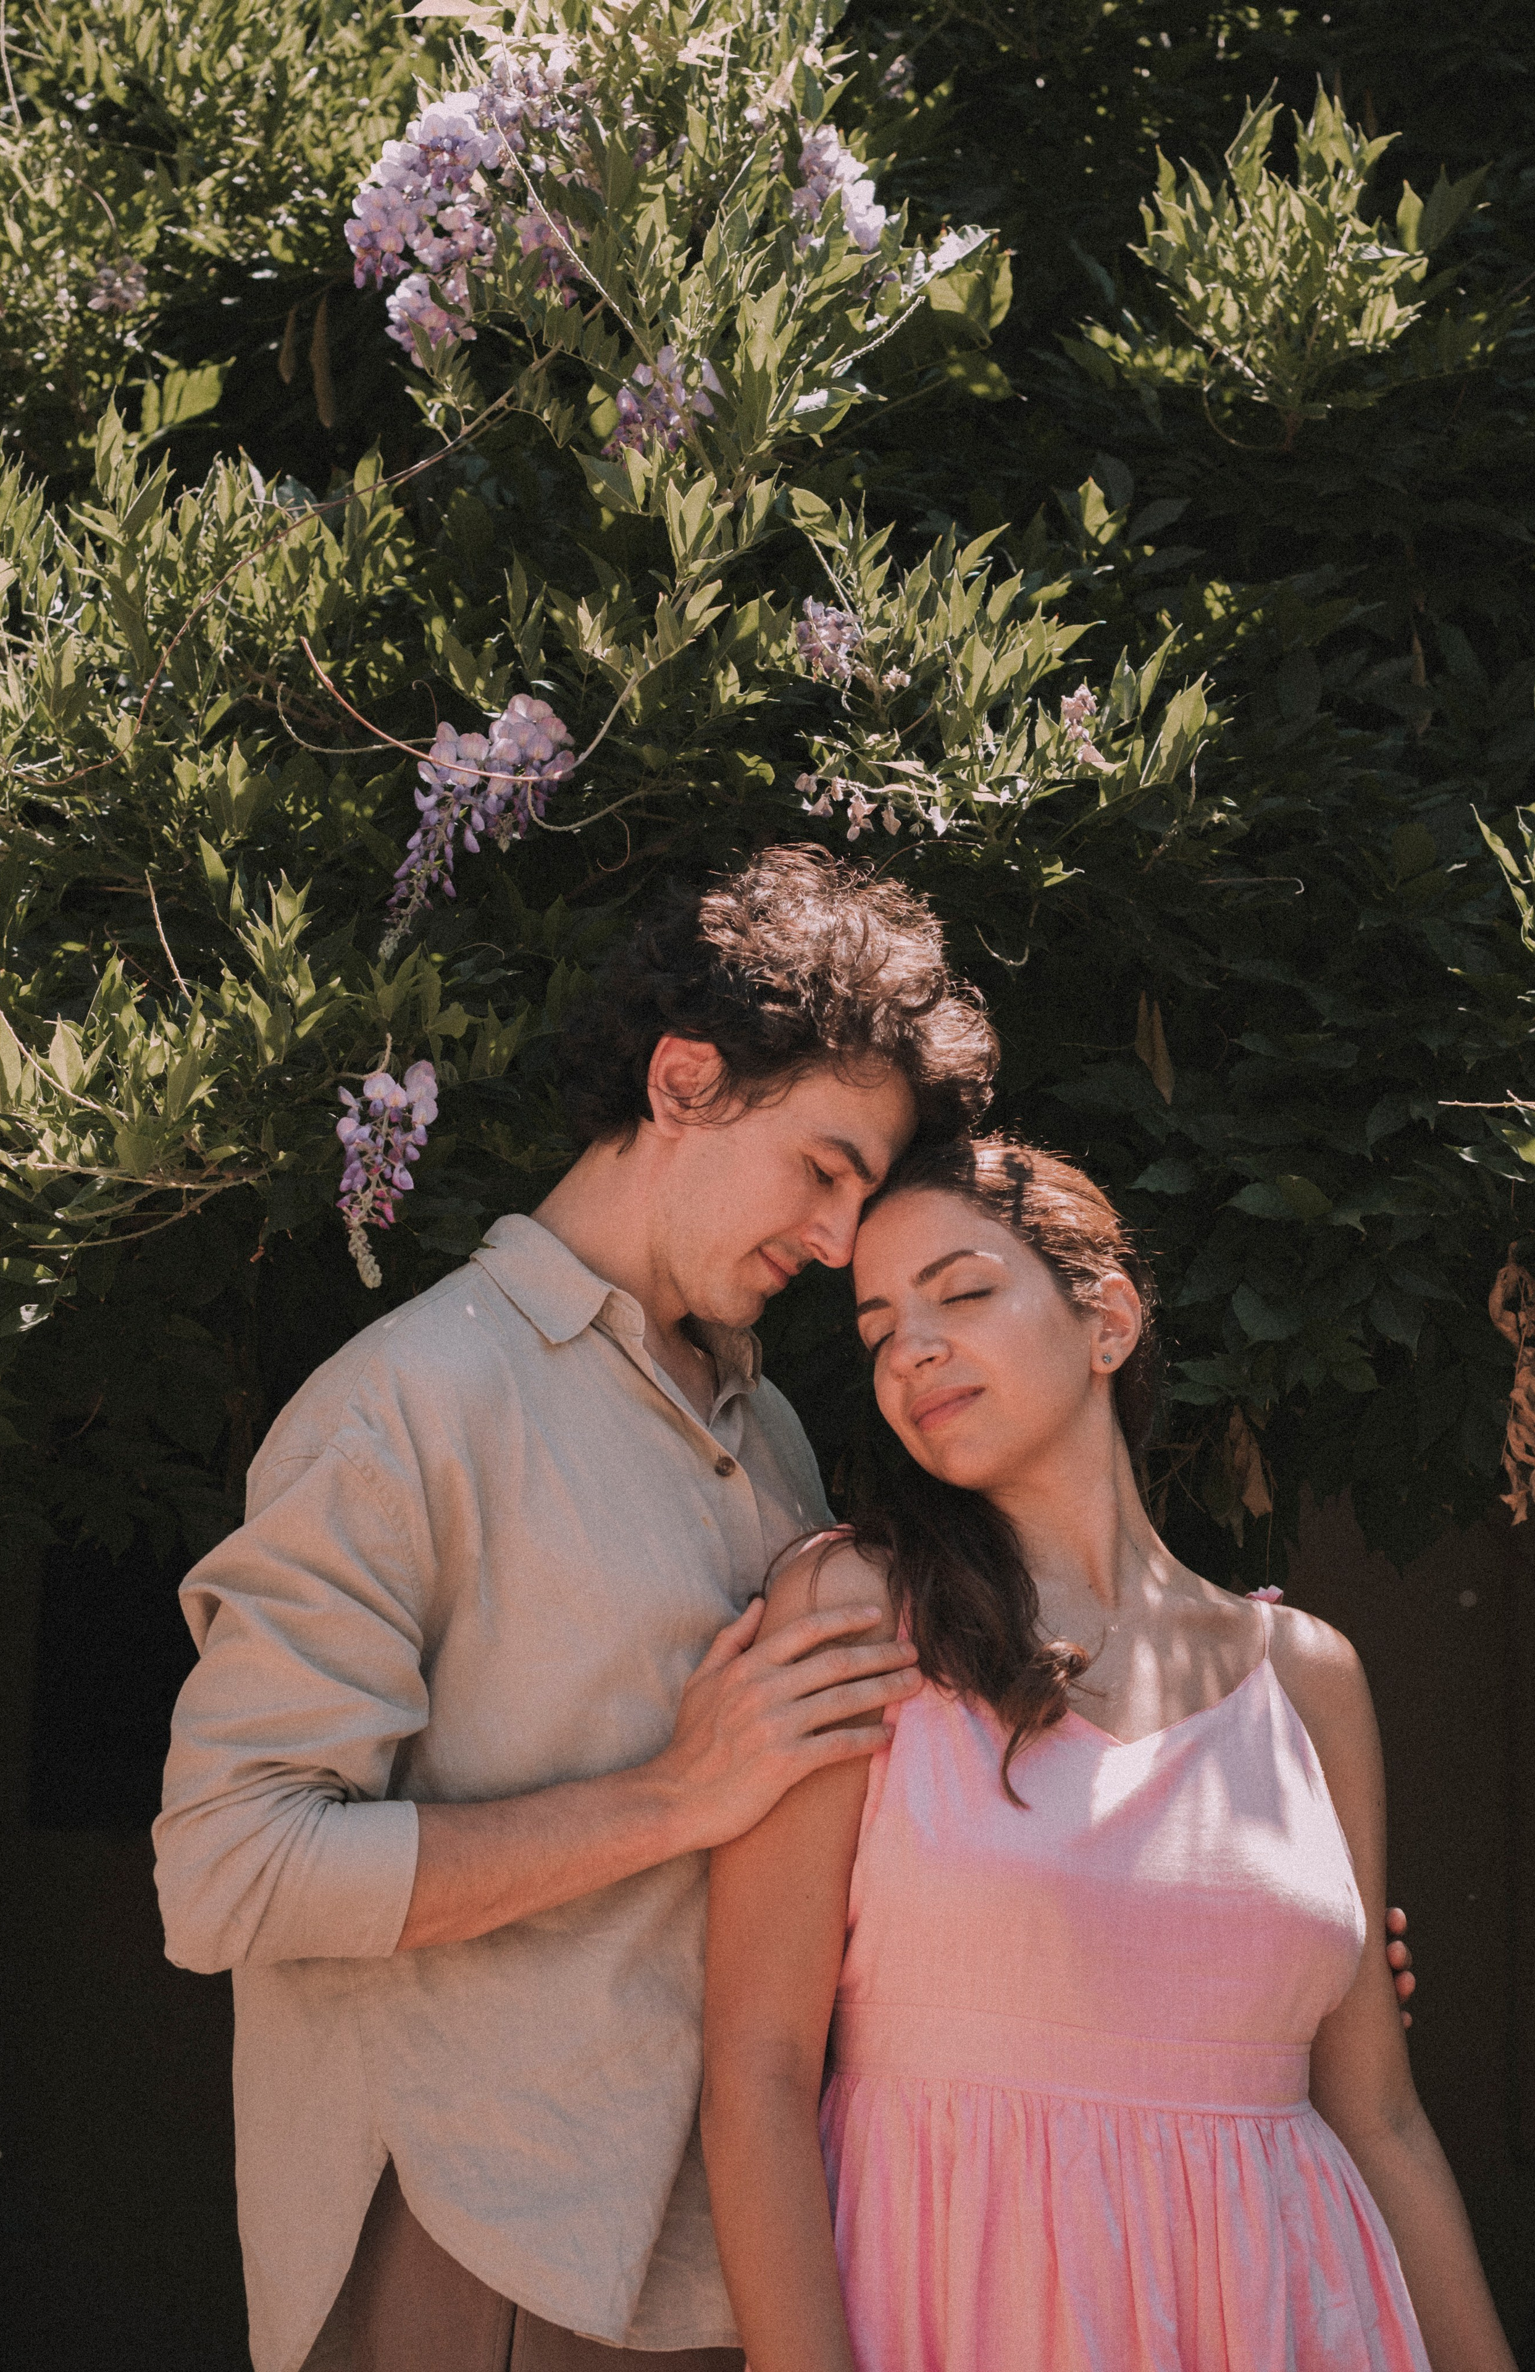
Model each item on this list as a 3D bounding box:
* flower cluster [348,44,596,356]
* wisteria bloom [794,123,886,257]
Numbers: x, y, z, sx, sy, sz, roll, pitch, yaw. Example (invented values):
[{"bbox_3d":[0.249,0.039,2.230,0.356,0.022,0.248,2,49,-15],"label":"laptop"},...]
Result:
[{"bbox_3d":[-0.223,-0.731,2.450,0.183,0.223,0.155,0,-2,0],"label":"flower cluster"},{"bbox_3d":[0.054,-0.742,2.450,0.070,0.095,0.065,0,-2,0],"label":"wisteria bloom"}]

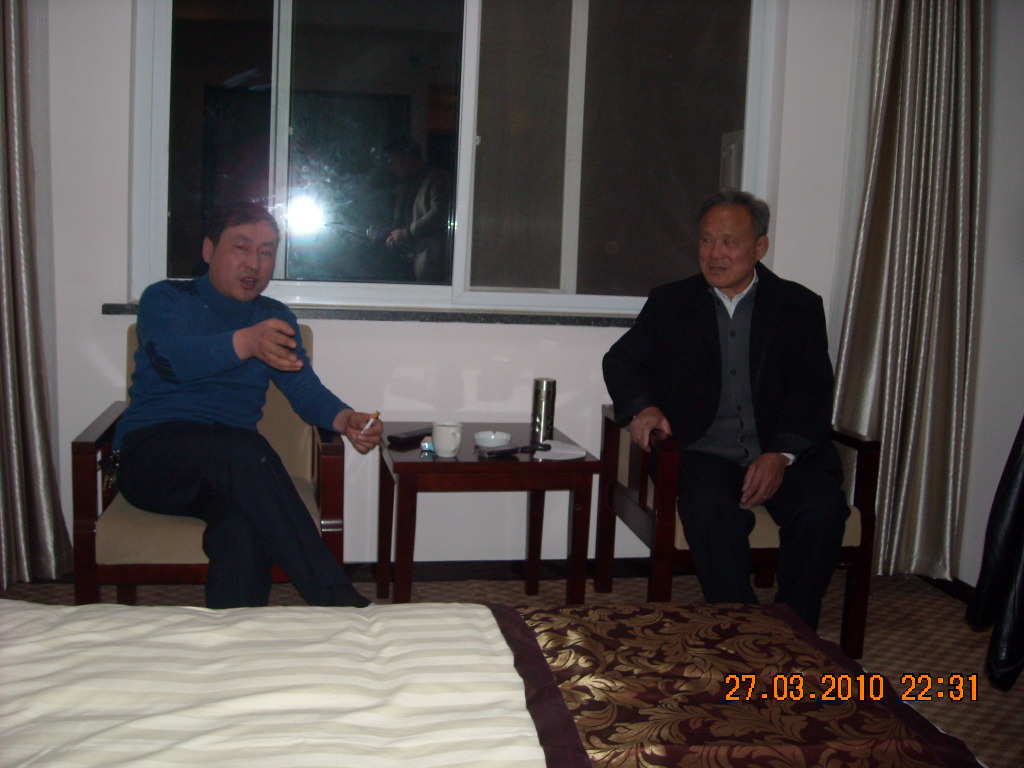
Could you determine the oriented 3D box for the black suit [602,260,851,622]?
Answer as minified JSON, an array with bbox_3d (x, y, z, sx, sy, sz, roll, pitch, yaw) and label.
[{"bbox_3d":[0.614,0.175,2.798,0.660,1.030,0.660,2,8,-4],"label":"black suit"}]

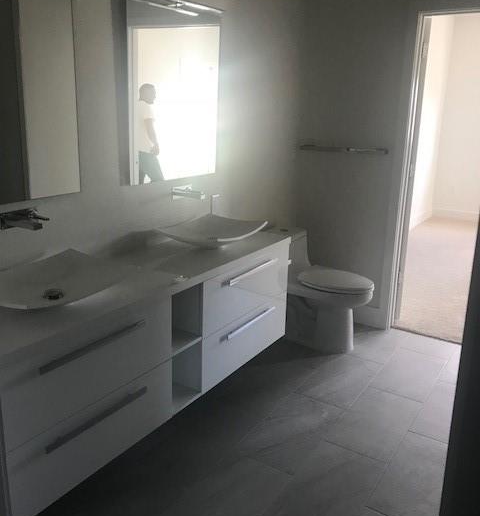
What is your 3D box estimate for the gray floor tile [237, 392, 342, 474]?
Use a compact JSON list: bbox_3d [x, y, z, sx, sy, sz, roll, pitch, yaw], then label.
[{"bbox_3d":[0.272,0.832,2.519,0.305,0.010,0.608,11,19,31],"label":"gray floor tile"}]

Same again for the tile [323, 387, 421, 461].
[{"bbox_3d":[0.688,0.820,2.597,0.305,0.010,0.608,11,19,31],"label":"tile"}]

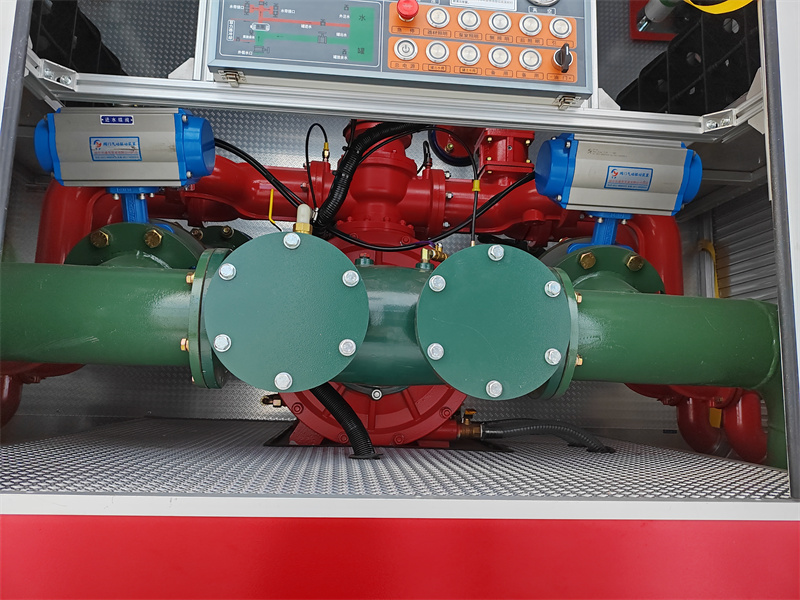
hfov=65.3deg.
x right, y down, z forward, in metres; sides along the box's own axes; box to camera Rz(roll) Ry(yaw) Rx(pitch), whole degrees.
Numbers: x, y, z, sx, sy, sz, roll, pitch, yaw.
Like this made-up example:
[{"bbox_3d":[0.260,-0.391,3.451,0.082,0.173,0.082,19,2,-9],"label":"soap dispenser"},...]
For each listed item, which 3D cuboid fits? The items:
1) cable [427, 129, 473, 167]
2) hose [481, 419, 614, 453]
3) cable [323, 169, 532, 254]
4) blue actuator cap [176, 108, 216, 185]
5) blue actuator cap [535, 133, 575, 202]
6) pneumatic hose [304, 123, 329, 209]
[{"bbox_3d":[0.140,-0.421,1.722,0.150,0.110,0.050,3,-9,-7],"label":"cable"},{"bbox_3d":[0.345,0.321,1.471,0.348,0.083,0.080,3,-9,-7],"label":"hose"},{"bbox_3d":[0.073,-0.203,1.334,0.465,0.203,0.100,3,-9,-7],"label":"cable"},{"bbox_3d":[-0.408,-0.309,1.266,0.057,0.140,0.128,3,-9,-7],"label":"blue actuator cap"},{"bbox_3d":[0.330,-0.287,1.360,0.055,0.140,0.128,3,-9,-7],"label":"blue actuator cap"},{"bbox_3d":[-0.191,-0.303,1.411,0.050,0.228,0.116,3,-9,-7],"label":"pneumatic hose"}]

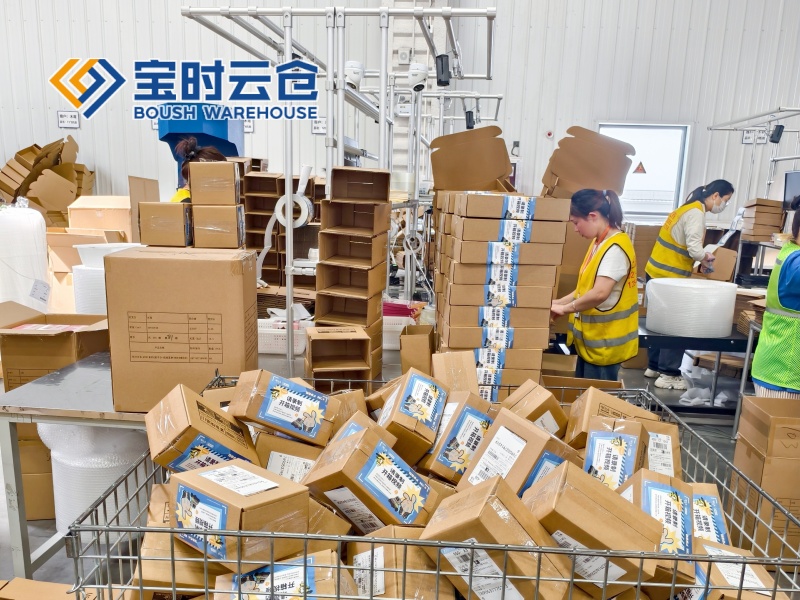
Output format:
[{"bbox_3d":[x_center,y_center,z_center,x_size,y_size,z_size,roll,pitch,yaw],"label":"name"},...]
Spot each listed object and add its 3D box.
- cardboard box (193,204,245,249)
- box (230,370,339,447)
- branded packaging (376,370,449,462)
[{"bbox_3d":[-0.669,-0.276,1.984,0.150,0.151,0.180,0,12,-8],"label":"cardboard box"},{"bbox_3d":[-0.282,0.265,1.295,0.212,0.108,0.142,29,-24,-27],"label":"box"},{"bbox_3d":[0.016,0.284,1.233,0.099,0.143,0.196,32,31,-3],"label":"branded packaging"}]

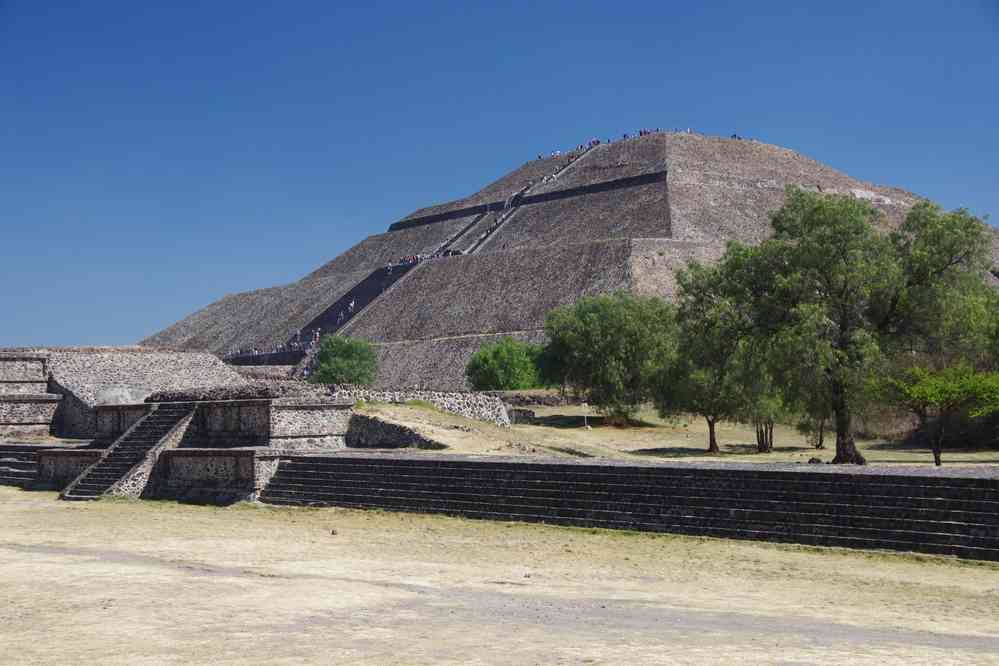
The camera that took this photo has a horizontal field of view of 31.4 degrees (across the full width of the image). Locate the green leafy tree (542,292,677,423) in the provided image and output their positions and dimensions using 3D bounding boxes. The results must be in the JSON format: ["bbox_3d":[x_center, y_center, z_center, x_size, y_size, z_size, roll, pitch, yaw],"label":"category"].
[{"bbox_3d":[6.690,1.540,107.997,8.149,8.006,7.742,0,-3,4],"label":"green leafy tree"}]

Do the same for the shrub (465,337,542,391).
[{"bbox_3d":[0.288,2.348,127.992,5.622,4.192,5.341,0,-3,0],"label":"shrub"}]

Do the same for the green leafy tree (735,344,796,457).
[{"bbox_3d":[12.833,3.220,86.000,3.051,5.327,2.898,0,-3,8],"label":"green leafy tree"}]

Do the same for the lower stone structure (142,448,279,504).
[{"bbox_3d":[-13.913,6.867,85.866,2.200,2.450,11.800,2,-4,-34],"label":"lower stone structure"}]

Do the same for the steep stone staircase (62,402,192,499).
[{"bbox_3d":[-19.584,6.188,93.662,5.000,4.800,5.900,2,-4,-34],"label":"steep stone staircase"}]

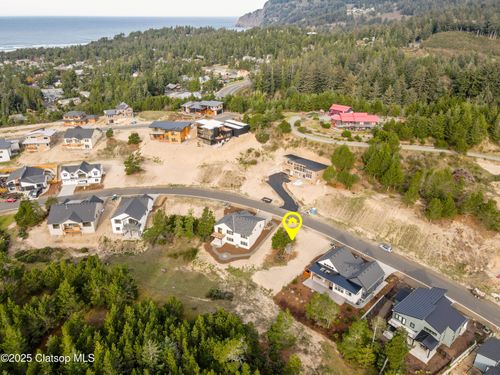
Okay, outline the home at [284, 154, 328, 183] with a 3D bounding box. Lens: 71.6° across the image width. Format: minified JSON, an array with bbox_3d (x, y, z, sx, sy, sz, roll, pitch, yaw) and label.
[{"bbox_3d":[26.837,-9.960,171.923,10.500,6.300,22.500,-21,33,-35],"label":"home"}]

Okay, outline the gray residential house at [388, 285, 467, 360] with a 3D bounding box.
[{"bbox_3d":[47.066,34.015,91.297,18.243,7.601,14.696,-21,33,-36],"label":"gray residential house"}]

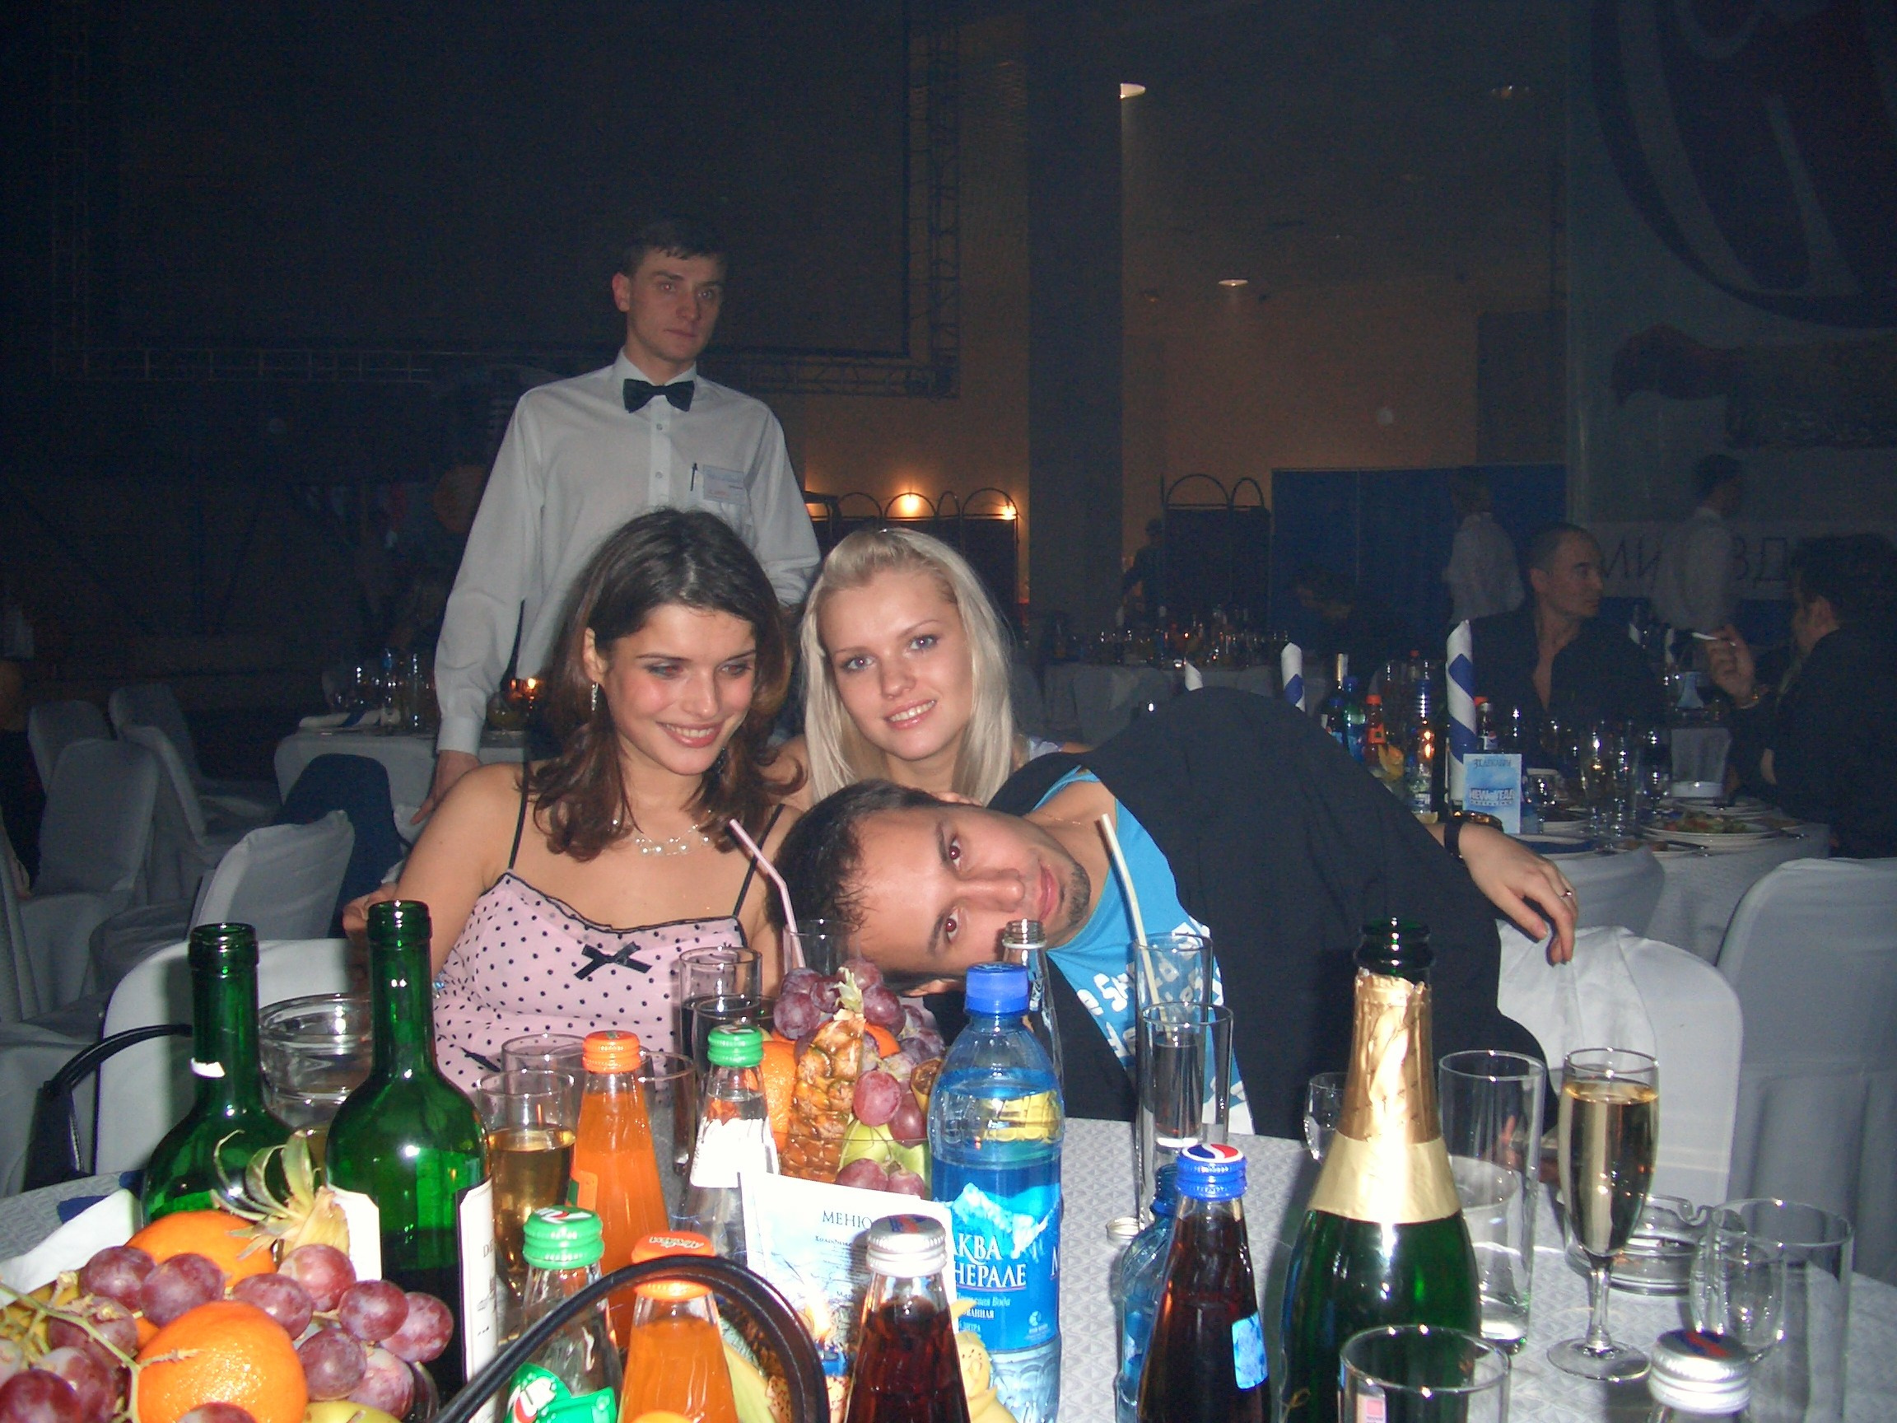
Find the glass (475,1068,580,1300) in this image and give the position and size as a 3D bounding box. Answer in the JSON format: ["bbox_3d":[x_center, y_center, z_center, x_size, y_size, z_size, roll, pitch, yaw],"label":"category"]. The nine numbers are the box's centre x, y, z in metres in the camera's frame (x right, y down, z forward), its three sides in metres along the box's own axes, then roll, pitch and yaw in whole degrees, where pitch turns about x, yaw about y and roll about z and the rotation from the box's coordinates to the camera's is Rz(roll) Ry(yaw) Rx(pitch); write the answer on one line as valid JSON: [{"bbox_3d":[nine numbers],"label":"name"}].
[{"bbox_3d":[-0.222,0.282,1.020,0.055,0.172,0.055,0,5,0],"label":"glass"}]

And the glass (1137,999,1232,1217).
[{"bbox_3d":[0.151,0.268,1.215,0.058,0.155,0.058,0,5,0],"label":"glass"}]

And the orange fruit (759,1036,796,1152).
[{"bbox_3d":[-0.110,0.227,1.130,0.069,0.069,0.069,0,5,0],"label":"orange fruit"}]

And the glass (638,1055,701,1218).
[{"bbox_3d":[-0.172,0.279,1.082,0.059,0.160,0.059,0,5,0],"label":"glass"}]

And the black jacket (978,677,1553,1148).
[{"bbox_3d":[0.280,0.215,1.720,0.510,0.500,0.360,-10,6,17],"label":"black jacket"}]

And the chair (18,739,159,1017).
[{"bbox_3d":[-2.080,0.460,4.500,0.420,0.840,0.490,2,4,22],"label":"chair"}]

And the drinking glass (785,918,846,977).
[{"bbox_3d":[-0.097,0.246,1.472,0.058,0.160,0.058,0,5,0],"label":"drinking glass"}]

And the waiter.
[{"bbox_3d":[-0.550,0.038,3.316,0.620,1.760,0.380,-2,5,-19],"label":"waiter"}]

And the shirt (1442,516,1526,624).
[{"bbox_3d":[2.500,-0.670,9.000,0.280,0.560,0.420,3,5,41],"label":"shirt"}]

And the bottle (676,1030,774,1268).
[{"bbox_3d":[-0.108,0.267,0.987,0.059,0.210,0.059,0,4,0],"label":"bottle"}]

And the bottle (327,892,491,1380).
[{"bbox_3d":[-0.247,0.239,0.876,0.076,0.305,0.076,0,5,0],"label":"bottle"}]

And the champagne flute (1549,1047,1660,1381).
[{"bbox_3d":[0.369,0.280,1.073,0.056,0.172,0.056,0,5,0],"label":"champagne flute"}]

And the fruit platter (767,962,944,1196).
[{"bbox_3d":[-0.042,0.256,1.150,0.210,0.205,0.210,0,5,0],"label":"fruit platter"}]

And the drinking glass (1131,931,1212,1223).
[{"bbox_3d":[0.168,0.251,1.430,0.058,0.165,0.058,0,4,0],"label":"drinking glass"}]

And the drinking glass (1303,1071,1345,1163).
[{"bbox_3d":[0.268,0.305,1.308,0.053,0.107,0.053,0,5,0],"label":"drinking glass"}]

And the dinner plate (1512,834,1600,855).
[{"bbox_3d":[0.930,0.207,3.076,0.235,0.025,0.235,0,5,0],"label":"dinner plate"}]

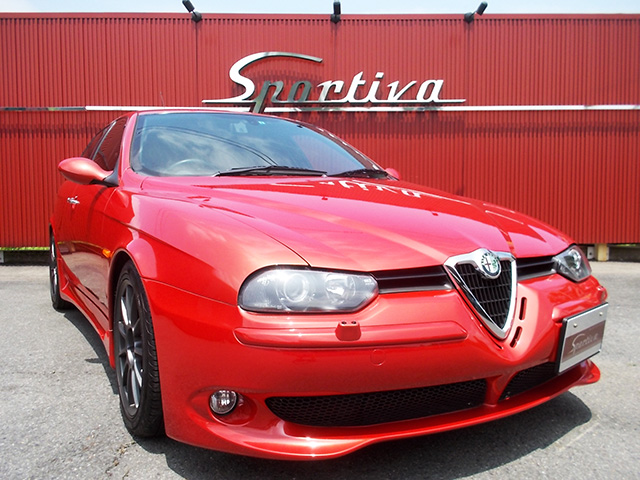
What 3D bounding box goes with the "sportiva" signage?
[{"bbox_3d":[0.192,-1.974,6.869,3.370,0.810,0.090,0,4,-1],"label":"\"sportiva\" signage"}]

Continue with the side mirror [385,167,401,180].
[{"bbox_3d":[0.428,-0.376,3.297,0.230,0.140,0.170,-3,5,-31],"label":"side mirror"}]

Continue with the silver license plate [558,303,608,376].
[{"bbox_3d":[0.840,0.307,1.717,0.335,0.170,0.025,-4,13,-43],"label":"silver license plate"}]

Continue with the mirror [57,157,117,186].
[{"bbox_3d":[-1.033,-0.301,2.391,0.230,0.140,0.170,-3,5,-31],"label":"mirror"}]

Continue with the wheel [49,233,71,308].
[{"bbox_3d":[-1.920,0.221,4.135,0.225,0.640,0.640,-3,5,-31],"label":"wheel"}]

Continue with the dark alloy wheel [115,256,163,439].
[{"bbox_3d":[-0.562,0.378,1.930,0.225,0.640,0.640,-3,5,-31],"label":"dark alloy wheel"}]

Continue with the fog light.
[{"bbox_3d":[-0.247,0.412,1.367,0.070,0.065,0.050,-2,5,-23],"label":"fog light"}]

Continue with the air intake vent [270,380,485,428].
[{"bbox_3d":[0.162,0.430,1.420,0.610,0.110,0.080,-1,4,-16],"label":"air intake vent"}]

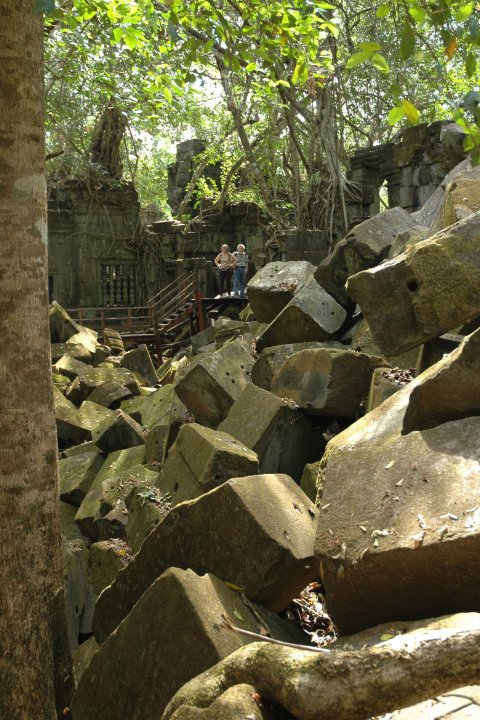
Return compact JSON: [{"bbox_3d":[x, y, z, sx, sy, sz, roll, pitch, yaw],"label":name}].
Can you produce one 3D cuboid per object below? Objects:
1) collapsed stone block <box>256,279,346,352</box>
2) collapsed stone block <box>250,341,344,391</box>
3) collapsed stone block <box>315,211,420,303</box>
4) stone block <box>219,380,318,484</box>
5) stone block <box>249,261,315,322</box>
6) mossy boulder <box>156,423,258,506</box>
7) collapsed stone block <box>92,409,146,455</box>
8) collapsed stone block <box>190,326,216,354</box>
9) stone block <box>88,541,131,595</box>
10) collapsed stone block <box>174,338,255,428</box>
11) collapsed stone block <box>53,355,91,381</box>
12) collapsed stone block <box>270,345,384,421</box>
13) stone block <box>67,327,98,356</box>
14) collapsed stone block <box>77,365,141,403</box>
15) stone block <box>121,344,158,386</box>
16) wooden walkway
[{"bbox_3d":[0.928,-0.484,13.637,1.057,0.684,0.746,-49,2,42],"label":"collapsed stone block"},{"bbox_3d":[0.842,0.115,12.400,1.100,0.600,0.650,3,0,25],"label":"collapsed stone block"},{"bbox_3d":[1.998,-1.602,13.816,1.300,0.583,0.923,-34,-15,-39],"label":"collapsed stone block"},{"bbox_3d":[0.320,0.938,10.180,0.557,0.769,1.118,28,-14,37],"label":"stone block"},{"bbox_3d":[0.662,-0.898,12.800,0.796,0.603,0.605,10,45,36],"label":"stone block"},{"bbox_3d":[-0.324,1.106,8.860,0.495,0.689,0.693,18,7,-34],"label":"mossy boulder"},{"bbox_3d":[-1.750,1.125,13.370,0.565,0.512,0.685,-46,11,-3],"label":"collapsed stone block"},{"bbox_3d":[-0.710,-0.325,20.500,0.628,0.451,0.490,-25,-44,24],"label":"collapsed stone block"},{"bbox_3d":[-1.056,1.793,7.800,0.420,0.460,0.450,7,11,11],"label":"stone block"},{"bbox_3d":[-0.169,0.272,10.800,0.482,0.613,0.906,-48,-10,36],"label":"collapsed stone block"},{"bbox_3d":[-3.663,0.243,20.500,0.717,0.372,0.634,12,30,3],"label":"collapsed stone block"},{"bbox_3d":[1.060,0.291,11.400,1.200,0.720,0.650,3,-9,-11],"label":"collapsed stone block"},{"bbox_3d":[-3.963,-0.377,23.000,0.692,0.495,0.602,11,27,-13],"label":"stone block"},{"bbox_3d":[-2.759,0.516,19.300,1.177,0.434,0.715,-2,27,-8],"label":"collapsed stone block"},{"bbox_3d":[-2.258,0.202,20.500,0.644,0.837,0.446,-23,-4,-14],"label":"stone block"},{"bbox_3d":[-2.569,-1.307,28.300,5.700,2.550,1.900,-2,4,-12],"label":"wooden walkway"}]

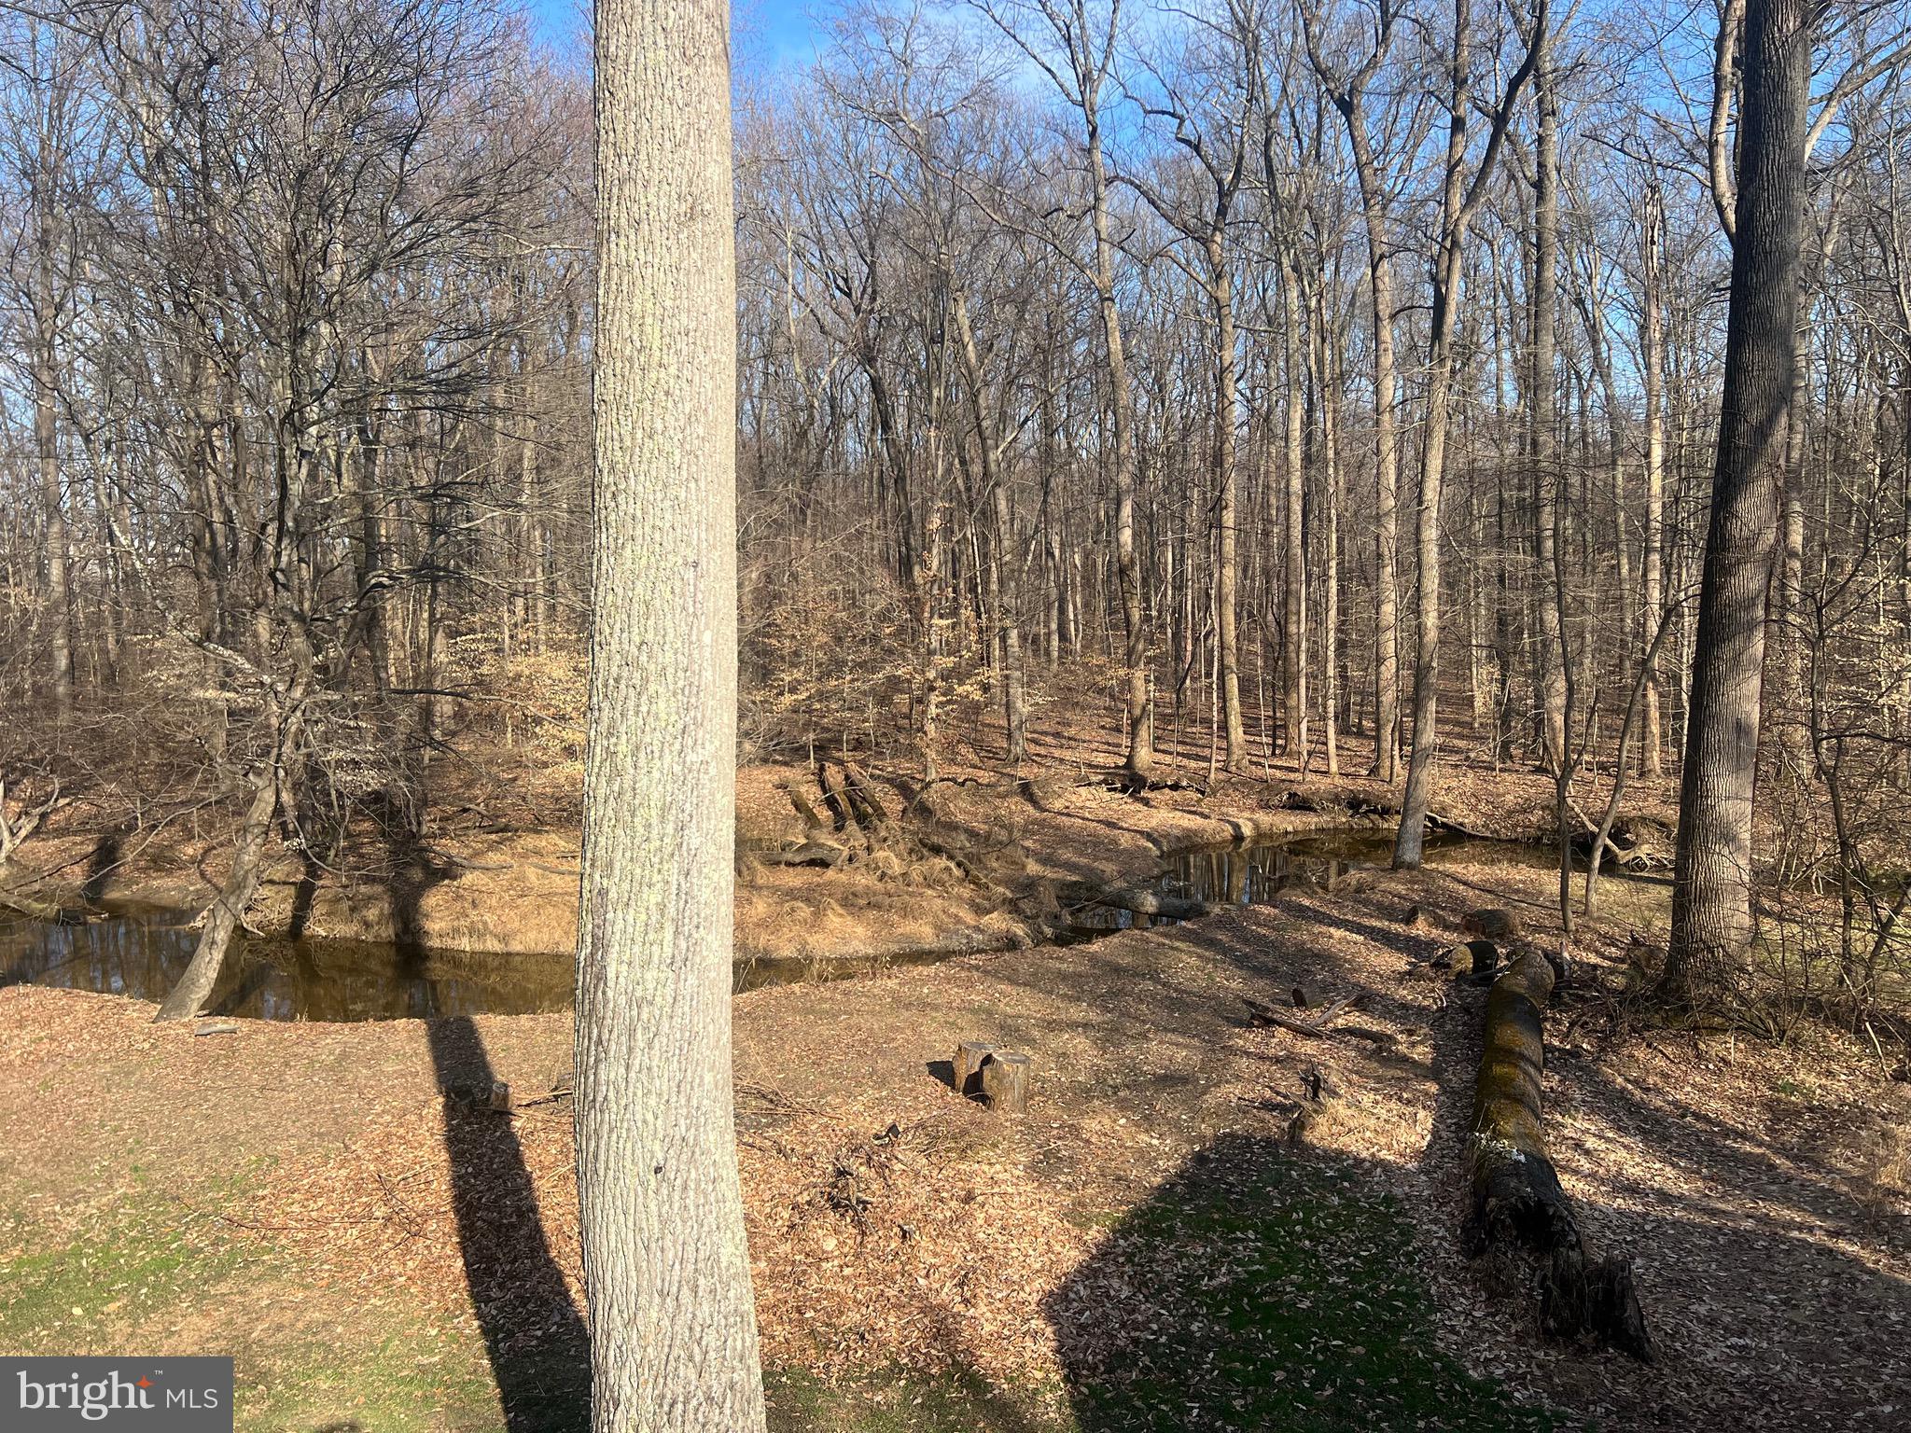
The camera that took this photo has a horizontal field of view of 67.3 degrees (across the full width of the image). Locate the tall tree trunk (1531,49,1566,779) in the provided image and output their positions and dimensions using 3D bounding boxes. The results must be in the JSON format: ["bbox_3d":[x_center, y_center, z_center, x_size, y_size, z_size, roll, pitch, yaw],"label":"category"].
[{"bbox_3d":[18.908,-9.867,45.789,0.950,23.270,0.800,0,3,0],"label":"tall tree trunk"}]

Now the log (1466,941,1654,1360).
[{"bbox_3d":[5.393,3.376,13.429,1.000,0.660,9.710,1,3,20],"label":"log"}]

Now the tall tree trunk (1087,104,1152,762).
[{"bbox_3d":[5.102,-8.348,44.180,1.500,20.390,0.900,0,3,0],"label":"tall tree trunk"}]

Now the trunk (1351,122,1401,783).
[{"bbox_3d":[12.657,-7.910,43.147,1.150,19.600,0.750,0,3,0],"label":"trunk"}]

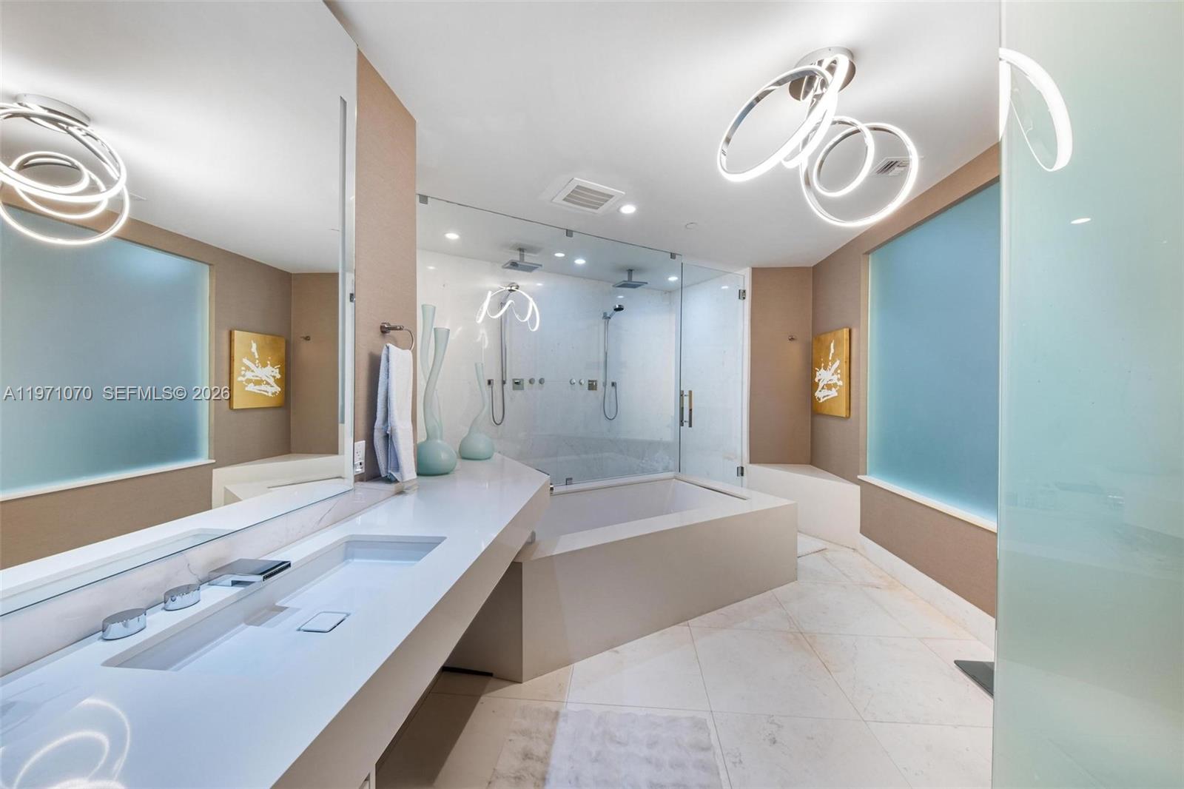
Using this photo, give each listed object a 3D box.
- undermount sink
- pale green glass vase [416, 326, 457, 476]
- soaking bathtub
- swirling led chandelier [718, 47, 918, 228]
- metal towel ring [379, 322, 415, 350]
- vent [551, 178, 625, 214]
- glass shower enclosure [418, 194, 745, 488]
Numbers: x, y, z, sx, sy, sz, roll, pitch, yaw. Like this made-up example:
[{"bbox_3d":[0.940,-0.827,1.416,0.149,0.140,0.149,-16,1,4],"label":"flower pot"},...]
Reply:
[{"bbox_3d":[-0.618,0.495,0.911,0.330,0.125,0.600,0,0,5],"label":"undermount sink"},{"bbox_3d":[-0.873,0.029,2.152,0.270,0.795,0.270,0,0,5],"label":"pale green glass vase"},{"bbox_3d":[0.209,1.044,2.741,2.240,0.550,1.120,0,0,-29],"label":"soaking bathtub"},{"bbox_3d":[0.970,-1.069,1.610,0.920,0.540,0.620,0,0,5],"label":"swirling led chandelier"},{"bbox_3d":[-0.799,-0.227,1.593,0.100,0.125,0.170,0,0,5],"label":"metal towel ring"},{"bbox_3d":[-0.032,-1.338,2.713,0.377,0.030,0.348,0,0,-29],"label":"vent"},{"bbox_3d":[-0.070,-0.112,3.885,3.150,2.450,1.080,0,0,-29],"label":"glass shower enclosure"}]

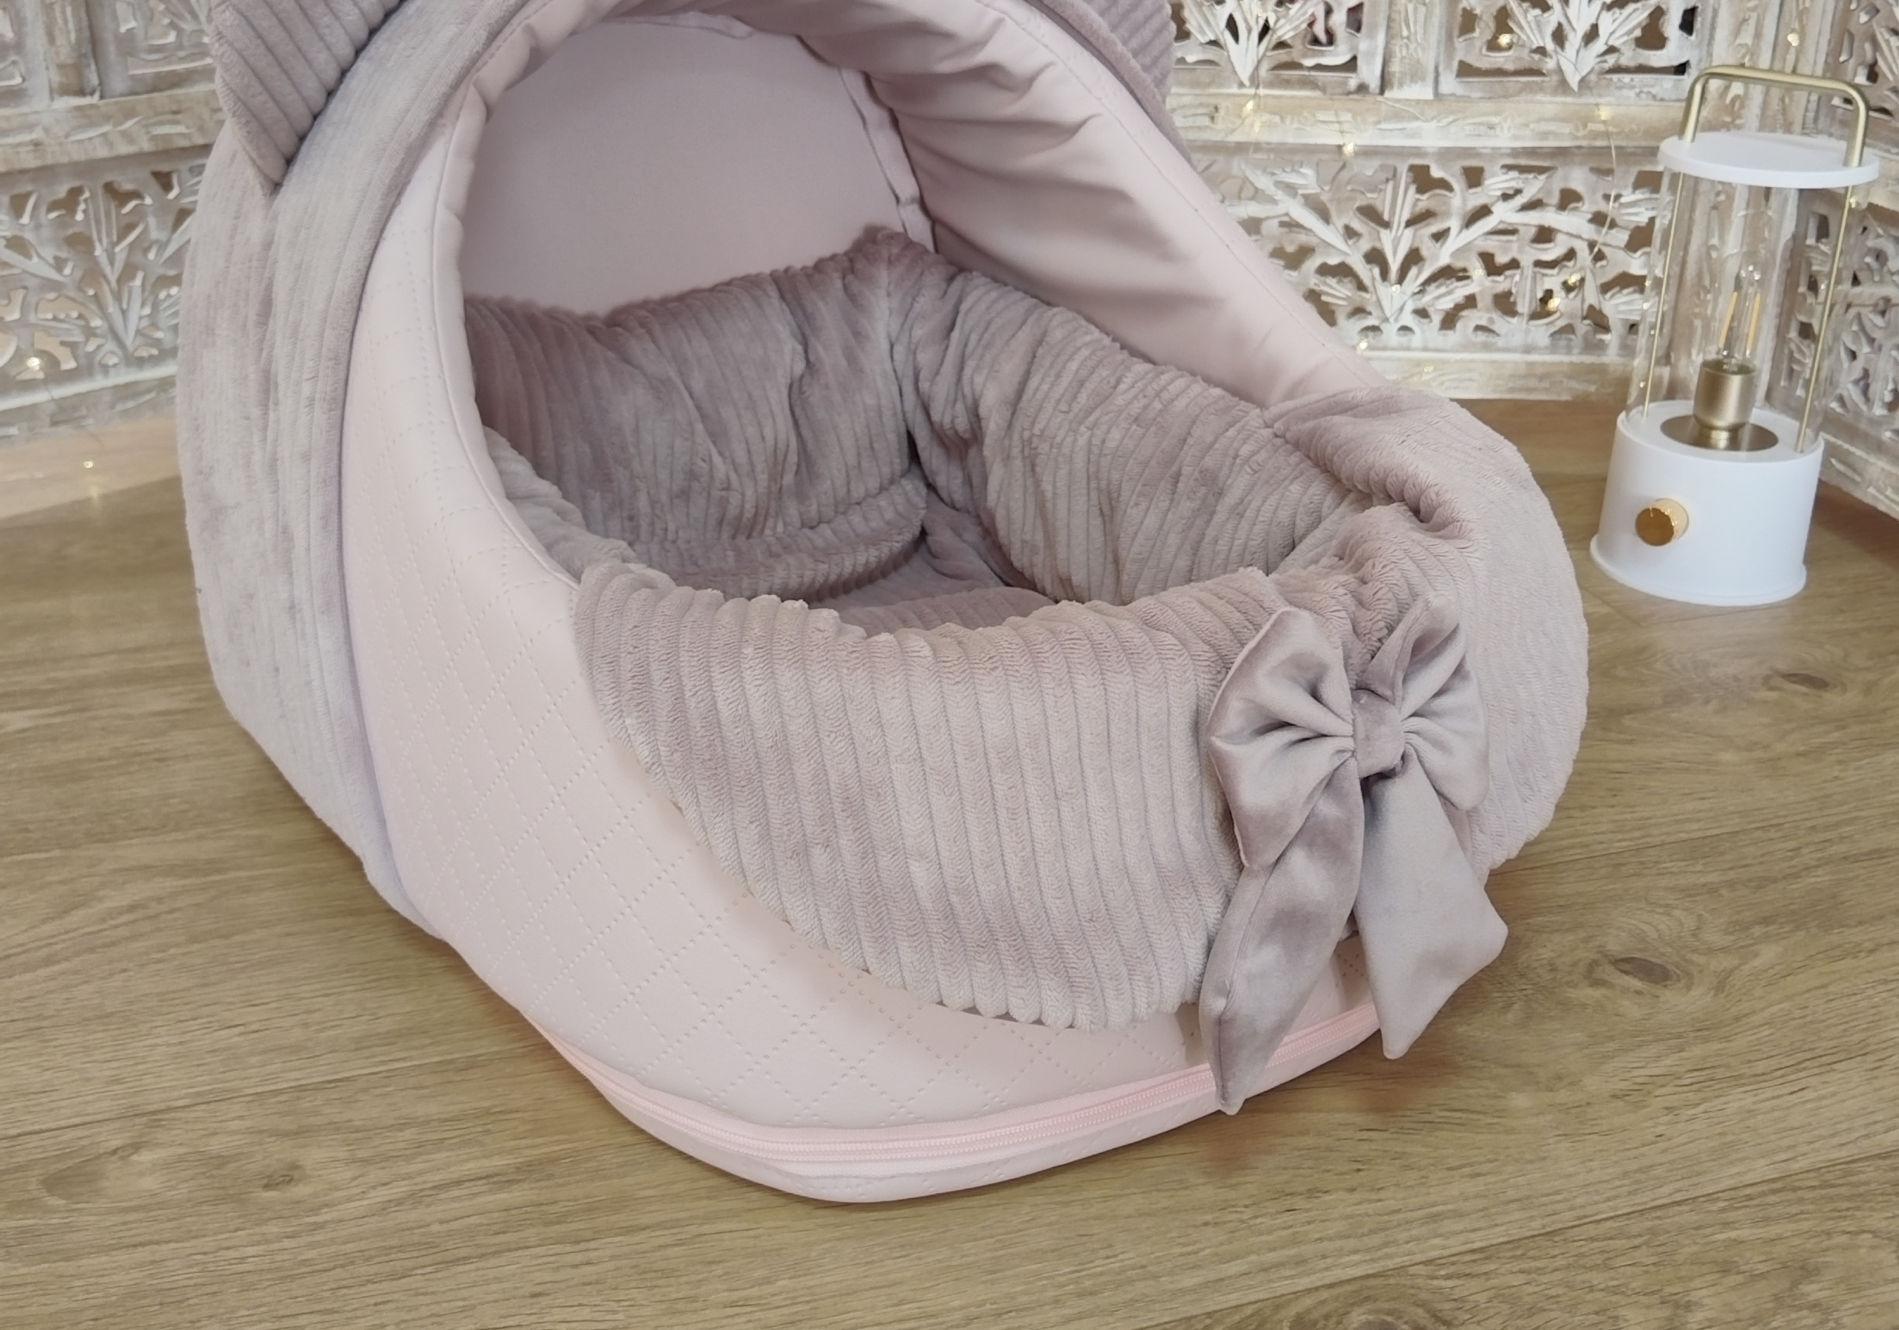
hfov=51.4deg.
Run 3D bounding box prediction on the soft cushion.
[{"bbox_3d":[-0.014,-0.030,0.844,0.410,0.195,0.510,-16,29,-31],"label":"soft cushion"}]

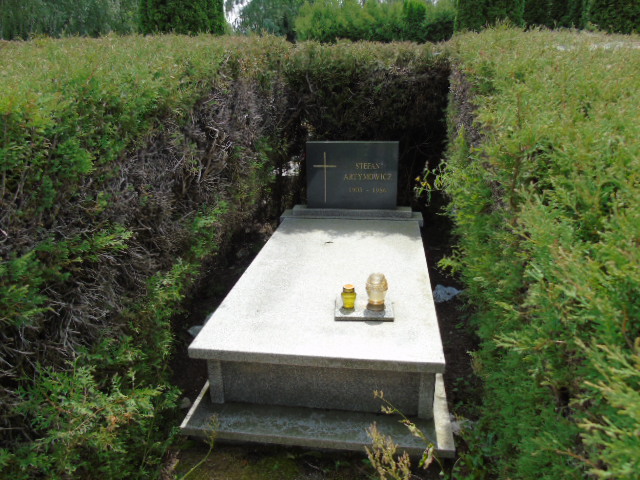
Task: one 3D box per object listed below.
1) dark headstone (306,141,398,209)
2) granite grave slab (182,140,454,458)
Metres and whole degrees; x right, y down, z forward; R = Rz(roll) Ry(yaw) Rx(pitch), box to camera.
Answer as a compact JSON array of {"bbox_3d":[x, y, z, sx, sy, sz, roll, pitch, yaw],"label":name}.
[{"bbox_3d":[0.233,-0.471,3.391,0.664,0.485,0.070,1,20,8],"label":"dark headstone"},{"bbox_3d":[0.098,0.049,2.610,1.102,0.920,1.994,1,20,8],"label":"granite grave slab"}]

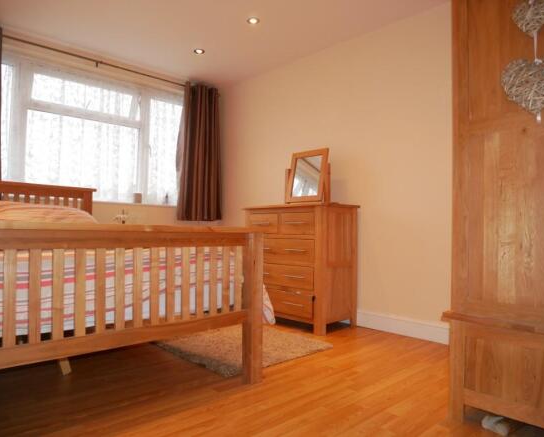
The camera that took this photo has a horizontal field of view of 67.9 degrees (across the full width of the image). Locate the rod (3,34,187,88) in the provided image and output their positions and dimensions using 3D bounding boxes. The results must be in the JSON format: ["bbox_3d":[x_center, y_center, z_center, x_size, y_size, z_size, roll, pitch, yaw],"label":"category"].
[{"bbox_3d":[-1.516,-1.351,3.484,2.647,0.031,0.031,2,-2,-44],"label":"rod"}]

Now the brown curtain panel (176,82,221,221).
[{"bbox_3d":[-0.748,-0.677,4.218,0.505,1.408,0.138,2,-2,-44],"label":"brown curtain panel"}]

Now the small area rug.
[{"bbox_3d":[-0.420,0.810,2.833,0.826,0.031,1.446,2,-2,-44],"label":"small area rug"}]

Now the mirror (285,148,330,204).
[{"bbox_3d":[0.284,-0.325,3.333,0.153,0.451,0.421,2,-2,-44],"label":"mirror"}]

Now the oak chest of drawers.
[{"bbox_3d":[0.217,0.372,3.334,0.467,0.945,0.884,2,-2,-44],"label":"oak chest of drawers"}]

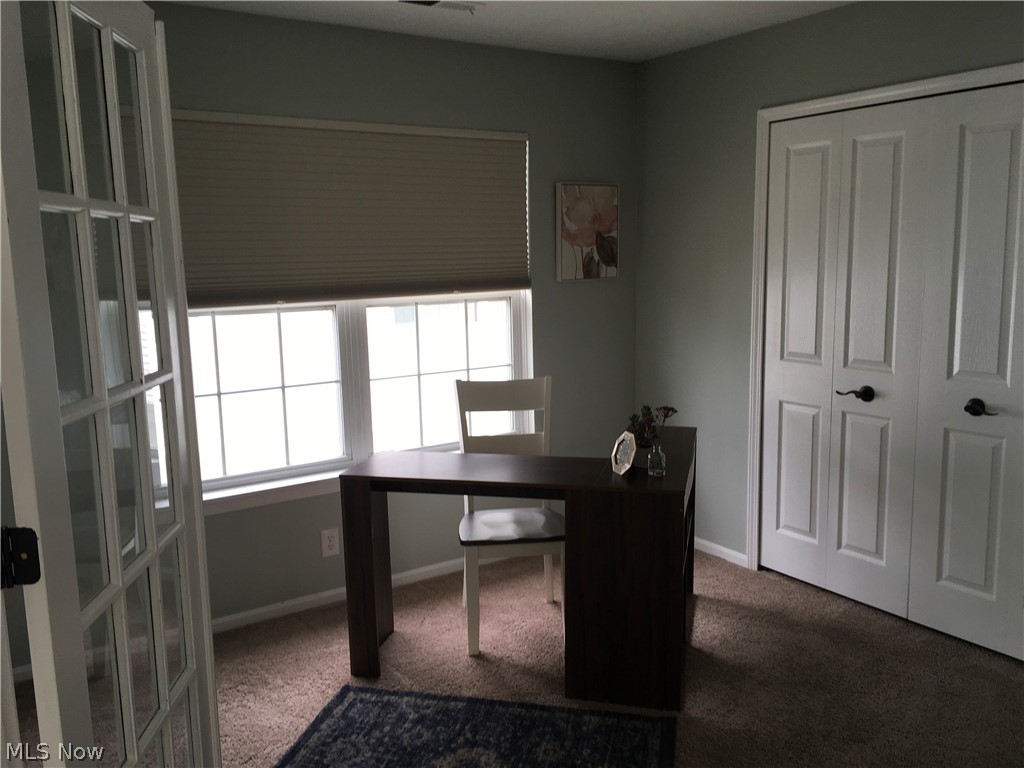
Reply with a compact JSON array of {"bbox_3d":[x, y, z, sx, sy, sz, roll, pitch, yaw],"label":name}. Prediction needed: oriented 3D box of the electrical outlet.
[{"bbox_3d":[-0.786,0.692,3.728,0.074,0.119,0.010,-7,11,-33],"label":"electrical outlet"}]

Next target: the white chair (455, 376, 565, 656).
[{"bbox_3d":[0.007,0.502,3.443,0.455,0.985,0.525,-2,9,-7],"label":"white chair"}]

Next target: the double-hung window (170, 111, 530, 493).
[{"bbox_3d":[-0.675,-0.366,3.691,1.795,1.470,0.110,-7,11,-33],"label":"double-hung window"}]

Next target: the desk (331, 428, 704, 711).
[{"bbox_3d":[0.102,0.627,3.408,1.183,0.746,1.005,1,9,14],"label":"desk"}]

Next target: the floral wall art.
[{"bbox_3d":[0.382,-0.754,4.279,0.365,0.472,0.035,-7,11,-33],"label":"floral wall art"}]

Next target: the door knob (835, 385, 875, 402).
[{"bbox_3d":[1.390,0.041,3.477,0.060,0.065,0.135,-7,11,-33],"label":"door knob"}]

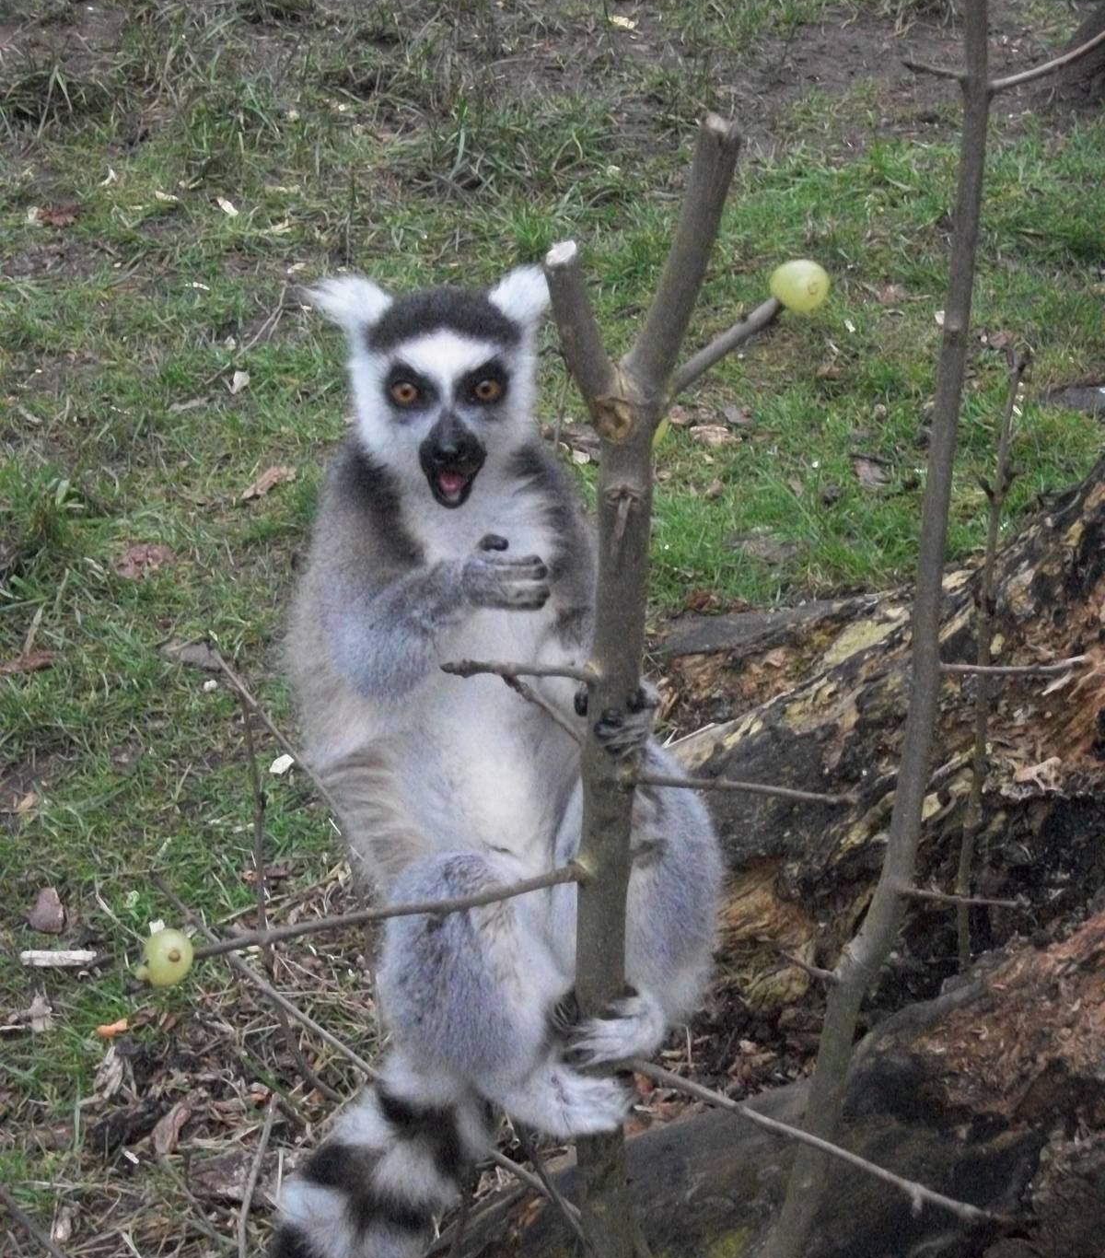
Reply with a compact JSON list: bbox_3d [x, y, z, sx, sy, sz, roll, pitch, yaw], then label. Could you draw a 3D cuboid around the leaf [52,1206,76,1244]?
[{"bbox_3d":[-0.275,0.335,1.485,0.013,0.010,0.027,4,28,7],"label":"leaf"}]

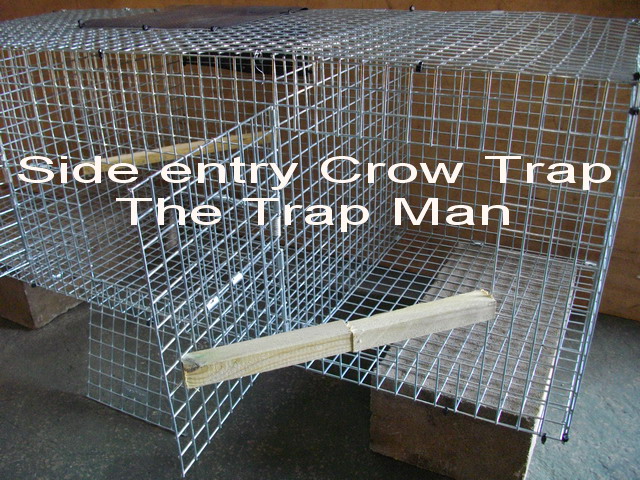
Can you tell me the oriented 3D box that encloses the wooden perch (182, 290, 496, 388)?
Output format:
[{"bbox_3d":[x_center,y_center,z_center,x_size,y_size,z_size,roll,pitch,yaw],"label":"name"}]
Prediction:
[{"bbox_3d":[0.028,0.099,0.605,0.329,0.024,0.025,-10,26,-14],"label":"wooden perch"}]

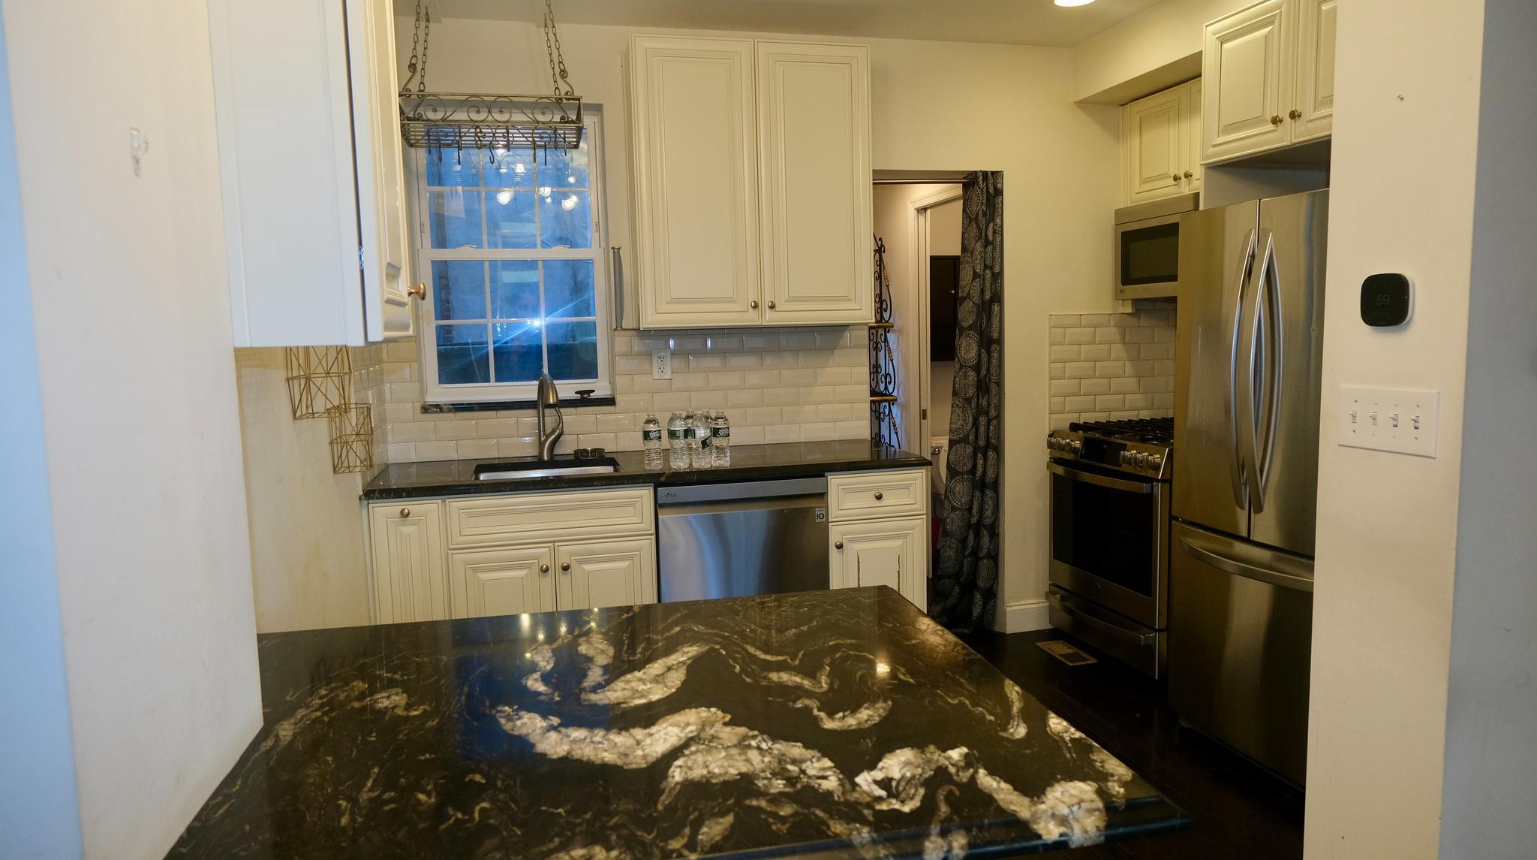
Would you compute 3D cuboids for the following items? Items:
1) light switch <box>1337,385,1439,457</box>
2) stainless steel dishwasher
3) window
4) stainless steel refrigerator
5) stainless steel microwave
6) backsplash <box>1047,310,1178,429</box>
[{"bbox_3d":[1.153,-0.020,1.846,0.017,0.121,0.217,-3,6,-13],"label":"light switch"},{"bbox_3d":[-0.144,0.584,3.758,0.597,0.865,0.610,-3,6,-13],"label":"stainless steel dishwasher"},{"bbox_3d":[-1.008,-0.683,3.905,0.730,1.125,0.080,-3,6,-13],"label":"window"},{"bbox_3d":[1.819,0.184,3.053,0.810,1.760,0.755,-3,6,-13],"label":"stainless steel refrigerator"},{"bbox_3d":[1.782,-0.727,3.938,0.395,0.392,0.757,-3,6,-13],"label":"stainless steel microwave"},{"bbox_3d":[1.584,-0.275,4.488,0.660,0.540,0.015,-3,6,-13],"label":"backsplash"}]

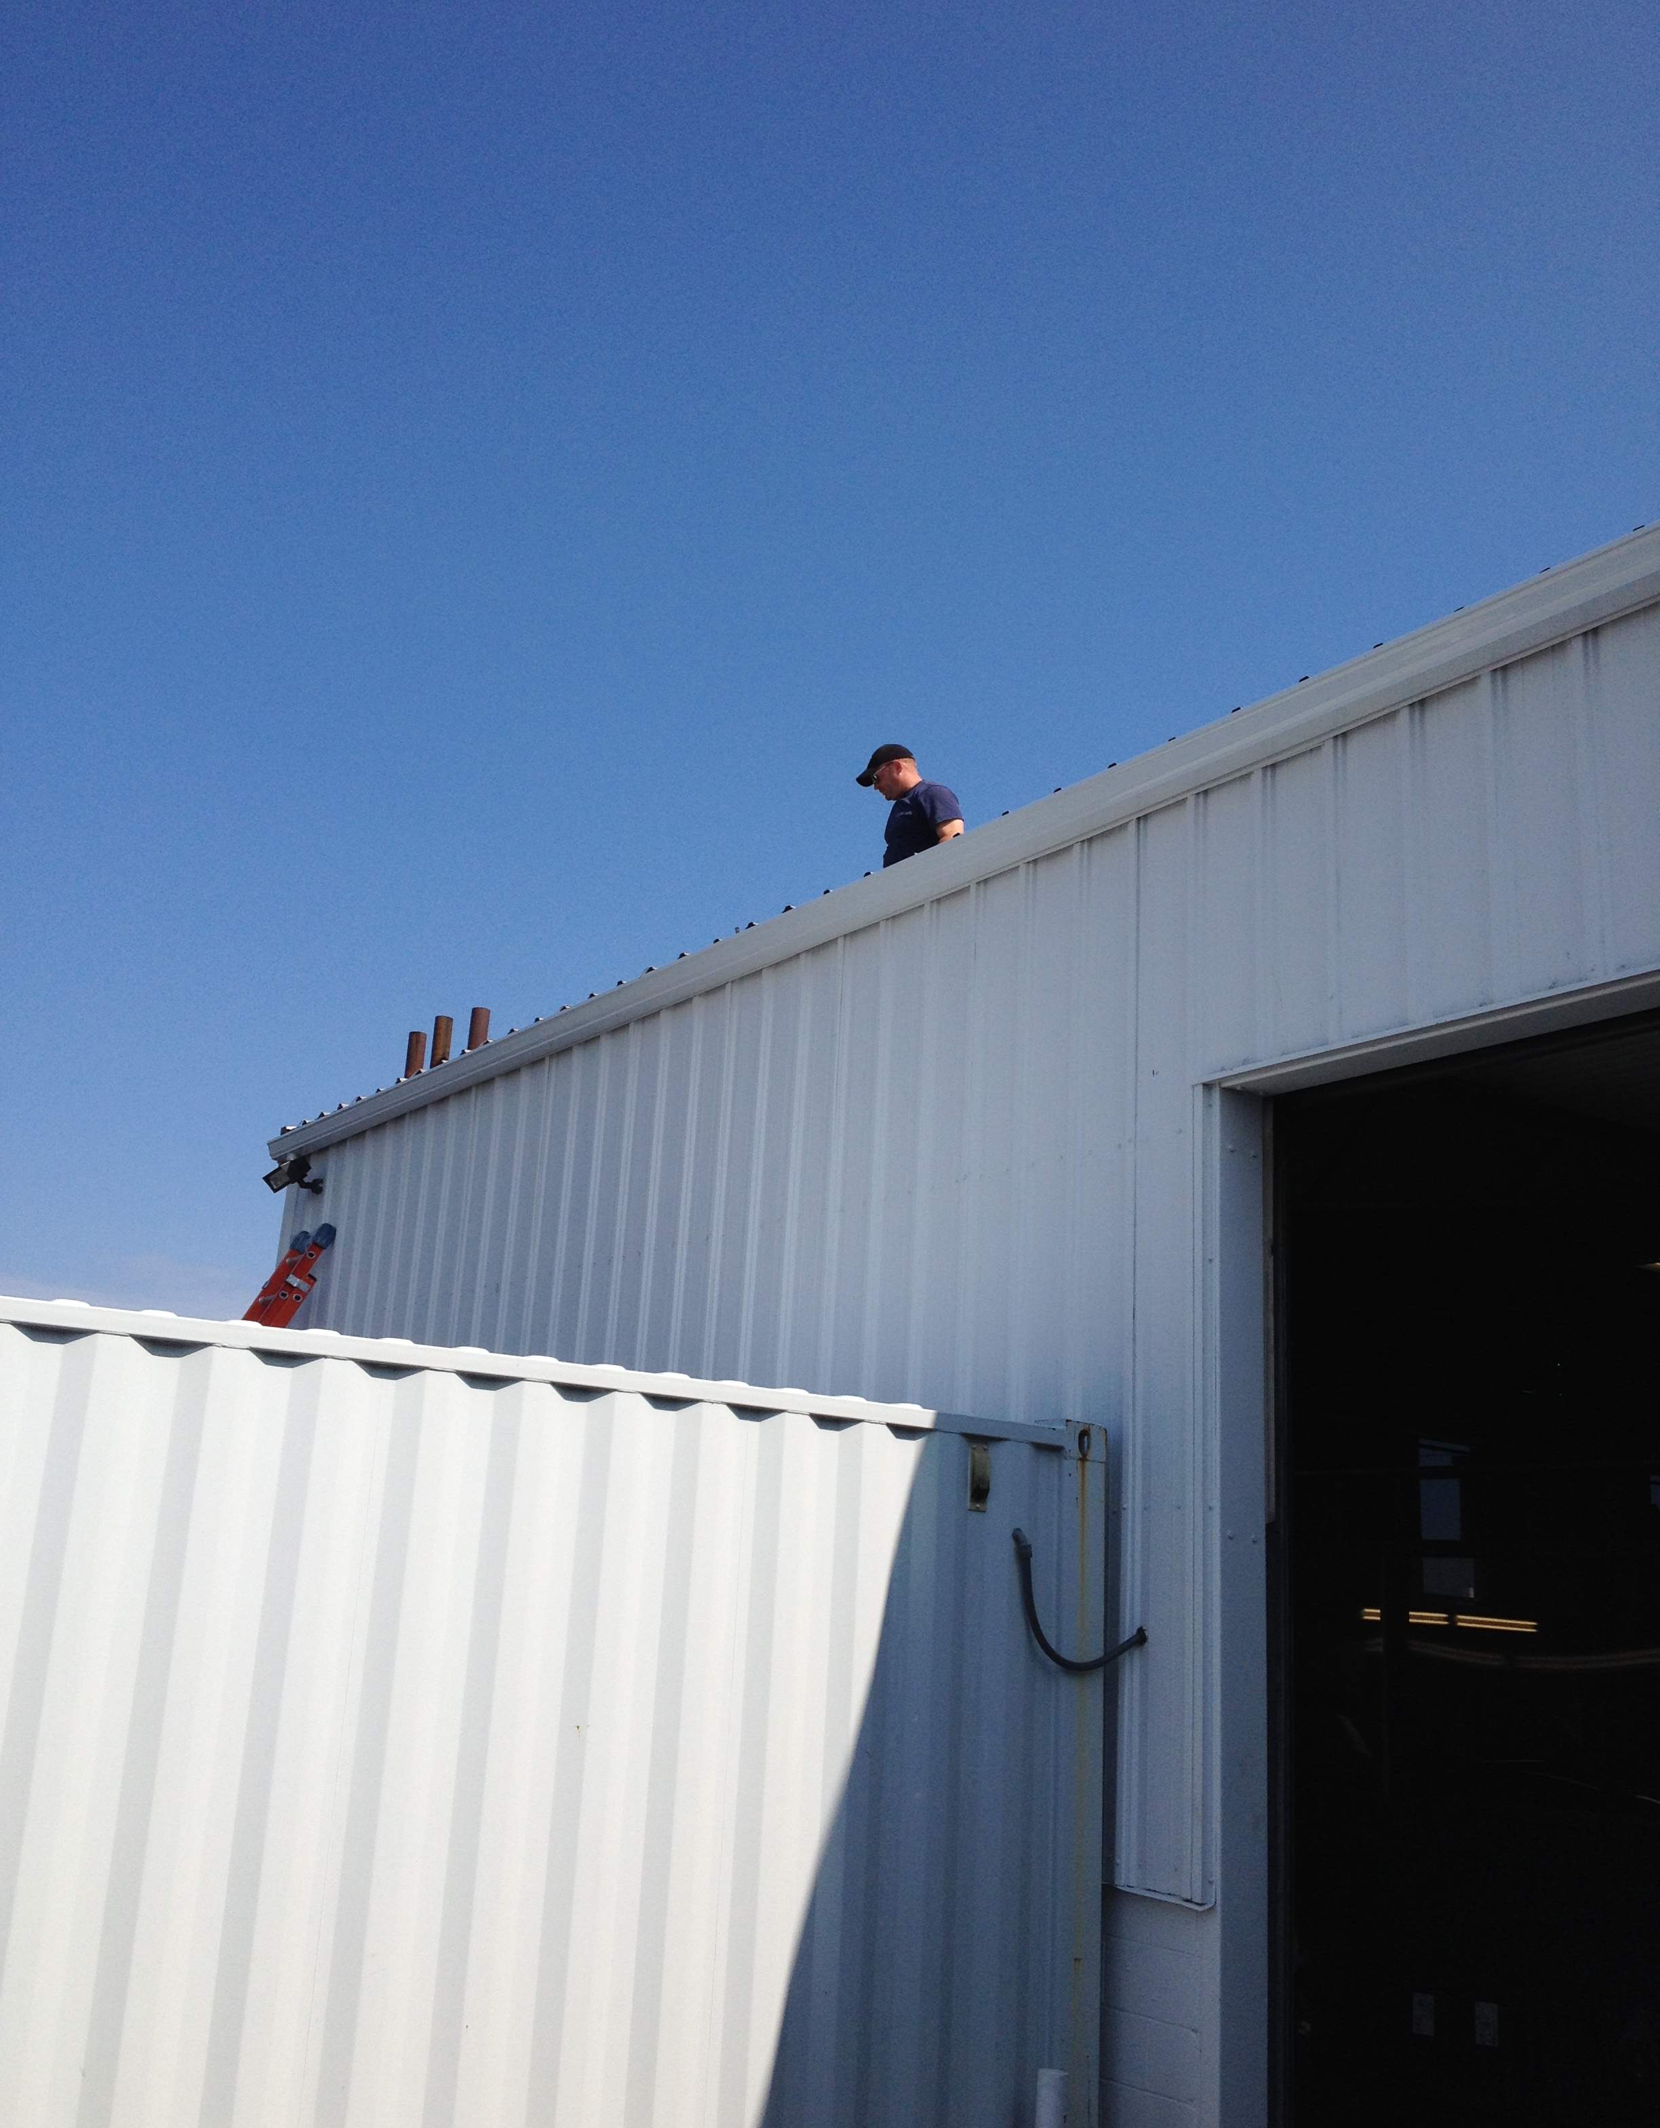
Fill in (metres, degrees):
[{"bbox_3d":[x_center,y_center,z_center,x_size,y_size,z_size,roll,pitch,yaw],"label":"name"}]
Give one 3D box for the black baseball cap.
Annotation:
[{"bbox_3d":[0.241,-1.342,10.000,0.270,0.140,0.175,-20,-12,-13],"label":"black baseball cap"}]

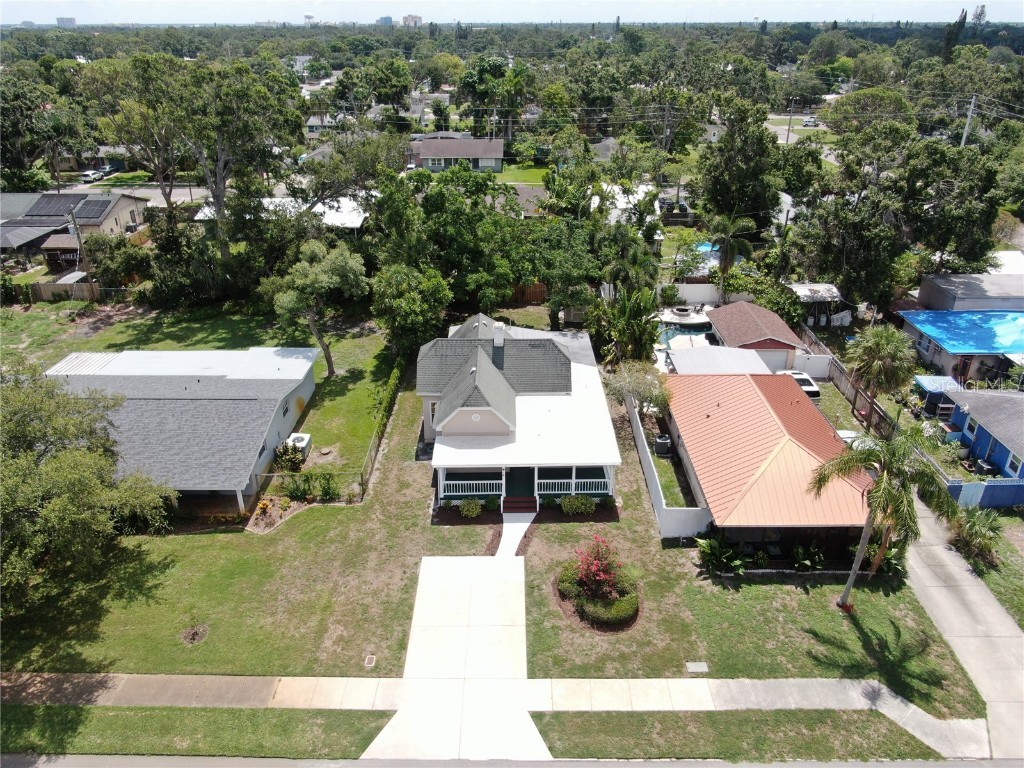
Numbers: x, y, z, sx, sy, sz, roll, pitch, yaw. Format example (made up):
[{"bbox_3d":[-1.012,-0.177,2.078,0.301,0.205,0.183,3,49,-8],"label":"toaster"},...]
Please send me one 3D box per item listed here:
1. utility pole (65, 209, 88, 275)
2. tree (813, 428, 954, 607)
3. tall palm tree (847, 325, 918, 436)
[{"bbox_3d":[-39.615,-11.760,65.394,0.450,9.100,0.450,0,27,0],"label":"utility pole"},{"bbox_3d":[15.186,6.095,30.608,5.800,8.400,5.500,0,27,0],"label":"tree"},{"bbox_3d":[22.589,-0.122,43.939,4.200,7.300,4.200,0,27,0],"label":"tall palm tree"}]

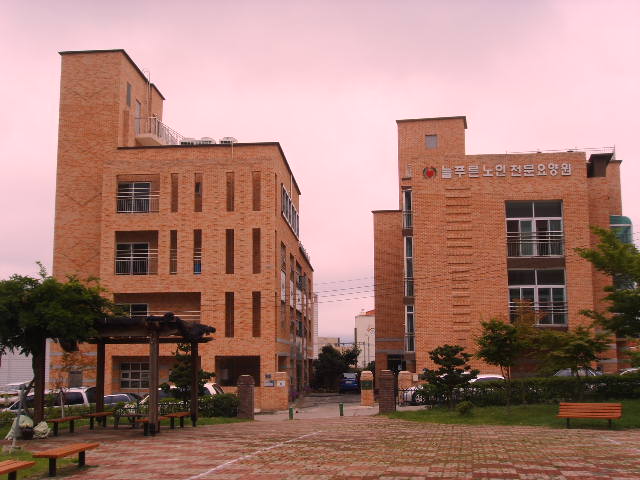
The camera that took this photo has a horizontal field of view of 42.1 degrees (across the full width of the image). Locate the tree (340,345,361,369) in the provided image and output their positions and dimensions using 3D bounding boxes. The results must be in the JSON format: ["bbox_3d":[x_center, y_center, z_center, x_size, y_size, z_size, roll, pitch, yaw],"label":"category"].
[{"bbox_3d":[2.172,9.527,61.258,1.900,3.640,1.900,-1,-9,4],"label":"tree"}]

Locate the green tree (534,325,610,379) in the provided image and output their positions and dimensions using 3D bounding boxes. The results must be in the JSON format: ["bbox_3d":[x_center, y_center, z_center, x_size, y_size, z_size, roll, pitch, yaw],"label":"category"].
[{"bbox_3d":[9.513,4.706,31.604,2.844,2.978,2.844,-1,-9,4],"label":"green tree"}]

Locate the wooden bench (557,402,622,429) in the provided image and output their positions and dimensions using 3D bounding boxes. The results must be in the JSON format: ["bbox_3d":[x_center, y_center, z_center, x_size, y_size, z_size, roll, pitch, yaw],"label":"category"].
[{"bbox_3d":[7.338,4.763,22.613,1.740,0.730,0.600,-4,-9,21],"label":"wooden bench"}]

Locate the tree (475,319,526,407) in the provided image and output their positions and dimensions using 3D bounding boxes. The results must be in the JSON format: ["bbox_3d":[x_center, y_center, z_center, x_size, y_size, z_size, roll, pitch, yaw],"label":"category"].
[{"bbox_3d":[7.053,4.721,32.155,2.200,3.360,2.150,-1,-9,4],"label":"tree"}]

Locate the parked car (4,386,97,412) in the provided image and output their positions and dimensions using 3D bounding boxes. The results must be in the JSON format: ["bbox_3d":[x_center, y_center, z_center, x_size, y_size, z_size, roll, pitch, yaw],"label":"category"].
[{"bbox_3d":[-11.528,7.114,34.779,4.600,1.700,1.800,-4,-9,3],"label":"parked car"}]

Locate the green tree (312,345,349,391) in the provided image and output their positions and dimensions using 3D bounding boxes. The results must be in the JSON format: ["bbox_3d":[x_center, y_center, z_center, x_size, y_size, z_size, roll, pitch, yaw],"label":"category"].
[{"bbox_3d":[0.844,9.682,62.330,2.740,3.680,2.740,-1,-9,4],"label":"green tree"}]

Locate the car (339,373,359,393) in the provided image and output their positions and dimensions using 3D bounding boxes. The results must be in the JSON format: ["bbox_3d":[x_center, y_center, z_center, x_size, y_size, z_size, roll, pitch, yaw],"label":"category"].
[{"bbox_3d":[2.190,11.351,65.026,1.660,1.480,4.200,-1,-9,4],"label":"car"}]

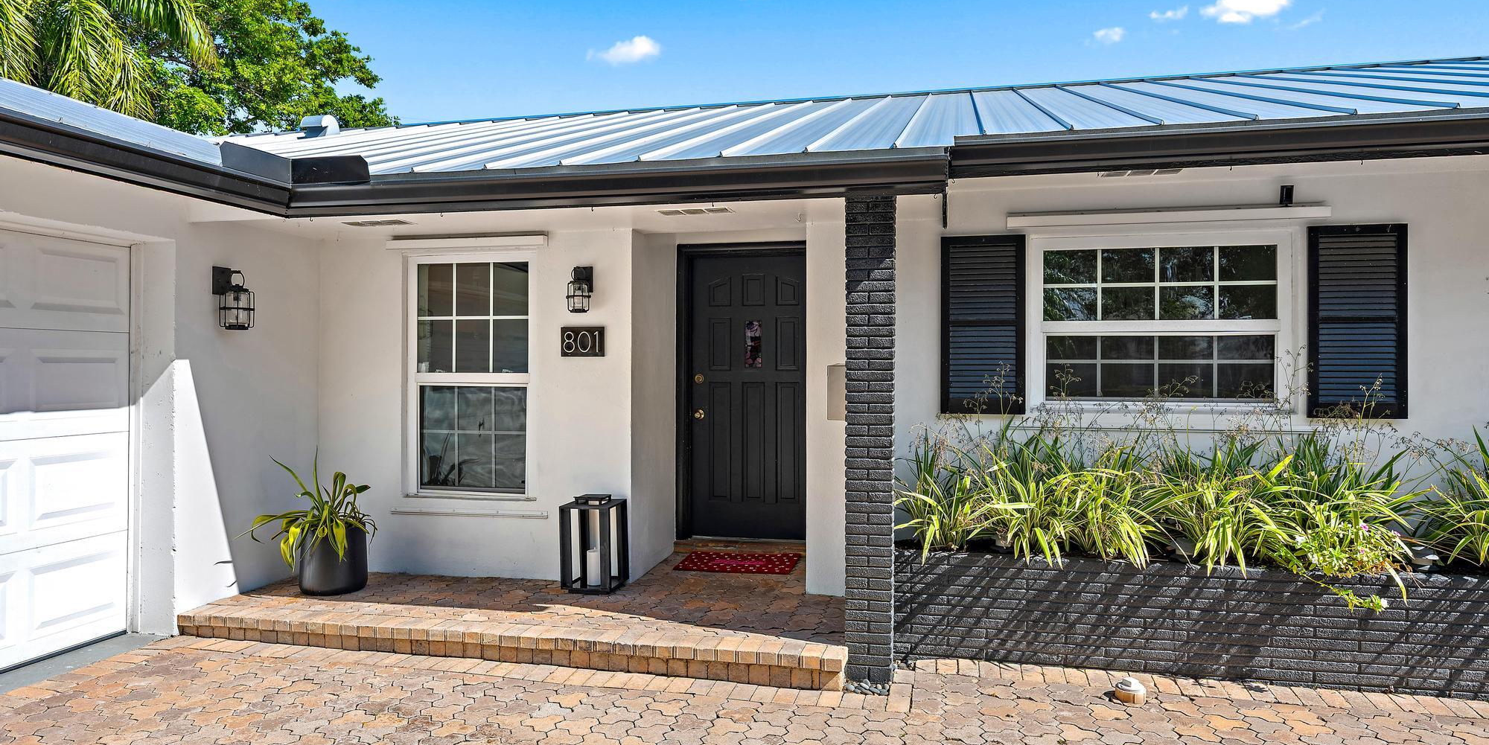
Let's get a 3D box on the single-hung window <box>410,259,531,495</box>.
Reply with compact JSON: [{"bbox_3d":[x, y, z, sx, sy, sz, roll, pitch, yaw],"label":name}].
[{"bbox_3d":[-1.750,0.008,5.824,0.850,1.490,0.100,0,0,12],"label":"single-hung window"}]

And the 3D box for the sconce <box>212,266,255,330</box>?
[{"bbox_3d":[-2.886,-0.420,5.172,0.187,0.355,0.165,0,0,12],"label":"sconce"}]

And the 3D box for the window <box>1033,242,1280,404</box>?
[{"bbox_3d":[2.305,-0.283,5.051,1.310,0.930,0.090,0,0,12],"label":"window"}]

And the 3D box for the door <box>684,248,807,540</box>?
[{"bbox_3d":[0.050,0.177,6.543,0.930,2.060,0.070,0,0,12],"label":"door"}]

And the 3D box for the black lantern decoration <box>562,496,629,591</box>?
[{"bbox_3d":[-0.889,1.018,5.430,0.305,0.565,0.310,0,0,12],"label":"black lantern decoration"}]

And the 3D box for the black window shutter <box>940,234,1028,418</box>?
[{"bbox_3d":[1.356,-0.267,5.171,0.463,1.005,0.040,0,0,12],"label":"black window shutter"}]

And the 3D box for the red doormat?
[{"bbox_3d":[-0.036,1.286,6.164,0.765,0.015,0.580,0,0,8],"label":"red doormat"}]

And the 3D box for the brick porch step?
[{"bbox_3d":[-1.246,1.375,4.768,3.570,0.142,0.520,0,0,12],"label":"brick porch step"}]

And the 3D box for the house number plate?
[{"bbox_3d":[-1.003,-0.189,5.625,0.290,0.187,0.030,0,0,12],"label":"house number plate"}]

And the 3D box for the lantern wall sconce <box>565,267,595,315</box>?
[{"bbox_3d":[-1.020,-0.509,5.606,0.143,0.290,0.175,0,0,12],"label":"lantern wall sconce"}]

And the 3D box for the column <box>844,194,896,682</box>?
[{"bbox_3d":[0.614,0.311,4.423,0.220,2.320,0.220,0,0,12],"label":"column"}]

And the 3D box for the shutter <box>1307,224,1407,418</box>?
[{"bbox_3d":[3.214,-0.264,4.776,0.466,1.005,0.040,0,0,12],"label":"shutter"}]

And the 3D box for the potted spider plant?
[{"bbox_3d":[-2.557,0.887,5.441,0.660,0.810,0.580,0,0,12],"label":"potted spider plant"}]

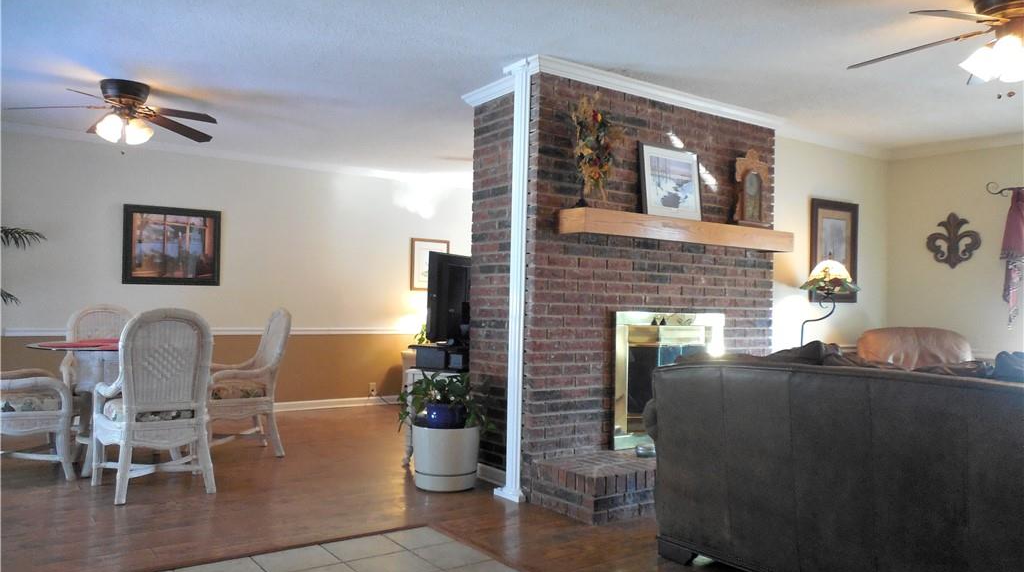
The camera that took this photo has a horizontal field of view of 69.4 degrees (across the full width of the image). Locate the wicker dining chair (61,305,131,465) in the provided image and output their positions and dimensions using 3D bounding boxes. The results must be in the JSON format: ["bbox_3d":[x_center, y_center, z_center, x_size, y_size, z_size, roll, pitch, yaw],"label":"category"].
[{"bbox_3d":[-2.818,0.635,5.145,0.600,1.010,0.600,2,-2,-35],"label":"wicker dining chair"}]

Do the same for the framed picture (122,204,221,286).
[{"bbox_3d":[-2.993,-0.350,6.553,0.797,0.685,0.040,2,-2,-35],"label":"framed picture"}]

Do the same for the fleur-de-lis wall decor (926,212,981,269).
[{"bbox_3d":[3.515,-0.361,5.904,0.030,0.457,0.410,2,-2,-35],"label":"fleur-de-lis wall decor"}]

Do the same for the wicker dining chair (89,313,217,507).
[{"bbox_3d":[-1.992,0.629,4.175,0.600,1.010,0.600,2,-2,-35],"label":"wicker dining chair"}]

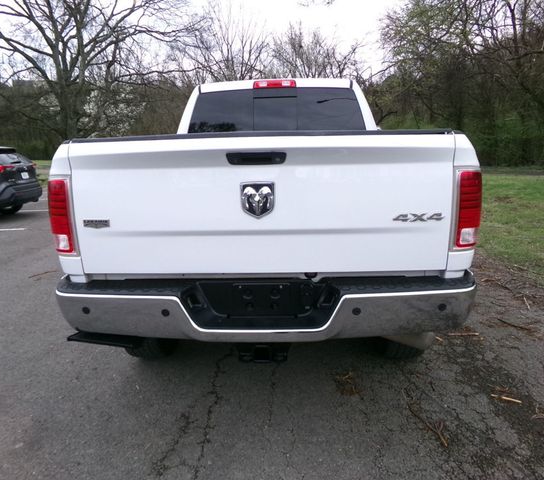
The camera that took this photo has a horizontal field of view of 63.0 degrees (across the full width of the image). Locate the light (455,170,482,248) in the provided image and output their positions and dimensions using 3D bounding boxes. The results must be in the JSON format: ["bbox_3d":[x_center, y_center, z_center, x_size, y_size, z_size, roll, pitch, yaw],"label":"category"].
[{"bbox_3d":[0.850,-0.129,1.909,0.120,0.340,0.128,-1,11,3],"label":"light"}]

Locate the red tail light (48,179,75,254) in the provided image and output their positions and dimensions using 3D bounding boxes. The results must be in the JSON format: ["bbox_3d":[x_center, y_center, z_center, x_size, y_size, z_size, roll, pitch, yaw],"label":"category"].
[{"bbox_3d":[-0.948,-0.107,2.000,0.120,0.340,0.128,-1,11,3],"label":"red tail light"}]

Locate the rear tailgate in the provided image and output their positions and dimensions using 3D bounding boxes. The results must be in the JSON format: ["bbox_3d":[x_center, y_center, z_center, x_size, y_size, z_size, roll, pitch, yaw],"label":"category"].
[{"bbox_3d":[-0.051,-0.151,1.928,1.615,0.589,0.099,-1,11,3],"label":"rear tailgate"}]

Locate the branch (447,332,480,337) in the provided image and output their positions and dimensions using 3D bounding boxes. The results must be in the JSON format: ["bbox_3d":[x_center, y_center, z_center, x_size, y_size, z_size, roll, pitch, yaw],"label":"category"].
[{"bbox_3d":[1.435,0.708,3.324,0.257,0.020,0.025,-1,11,-1],"label":"branch"}]

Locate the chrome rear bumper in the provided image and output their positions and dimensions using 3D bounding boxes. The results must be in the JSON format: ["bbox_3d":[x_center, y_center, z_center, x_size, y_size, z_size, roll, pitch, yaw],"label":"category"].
[{"bbox_3d":[-0.045,0.289,1.923,1.836,0.209,0.310,-1,11,3],"label":"chrome rear bumper"}]

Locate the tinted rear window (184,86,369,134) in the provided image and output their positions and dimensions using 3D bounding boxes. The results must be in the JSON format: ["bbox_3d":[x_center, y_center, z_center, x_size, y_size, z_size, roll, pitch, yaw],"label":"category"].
[{"bbox_3d":[0.033,-1.097,3.826,1.546,0.399,0.128,-1,11,3],"label":"tinted rear window"}]

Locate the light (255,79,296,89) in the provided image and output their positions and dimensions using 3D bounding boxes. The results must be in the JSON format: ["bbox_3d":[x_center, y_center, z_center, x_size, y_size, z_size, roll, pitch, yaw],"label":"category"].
[{"bbox_3d":[0.030,-1.349,3.815,0.359,0.075,0.069,-1,11,3],"label":"light"}]

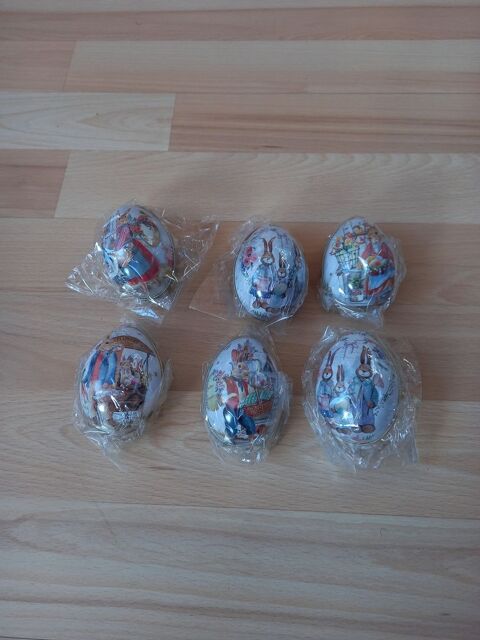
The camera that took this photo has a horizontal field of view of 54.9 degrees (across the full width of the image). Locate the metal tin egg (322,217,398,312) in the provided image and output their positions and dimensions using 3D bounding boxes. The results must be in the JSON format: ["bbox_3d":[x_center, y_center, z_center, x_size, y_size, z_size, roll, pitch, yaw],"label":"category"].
[{"bbox_3d":[0.078,-0.037,0.303,0.046,0.046,0.067,5,66,4],"label":"metal tin egg"}]

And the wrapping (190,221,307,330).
[{"bbox_3d":[0.005,-0.033,0.303,0.080,0.049,0.072,-3,66,1],"label":"wrapping"}]

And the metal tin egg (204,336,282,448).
[{"bbox_3d":[0.001,0.041,0.271,0.046,0.046,0.067,0,66,2],"label":"metal tin egg"}]

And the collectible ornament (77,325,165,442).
[{"bbox_3d":[-0.070,0.035,0.276,0.046,0.046,0.067,3,66,3],"label":"collectible ornament"}]

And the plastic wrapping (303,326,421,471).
[{"bbox_3d":[0.073,0.042,0.267,0.072,0.049,0.082,6,66,5],"label":"plastic wrapping"}]

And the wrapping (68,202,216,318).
[{"bbox_3d":[-0.067,-0.042,0.309,0.113,0.049,0.086,-14,66,-4],"label":"wrapping"}]

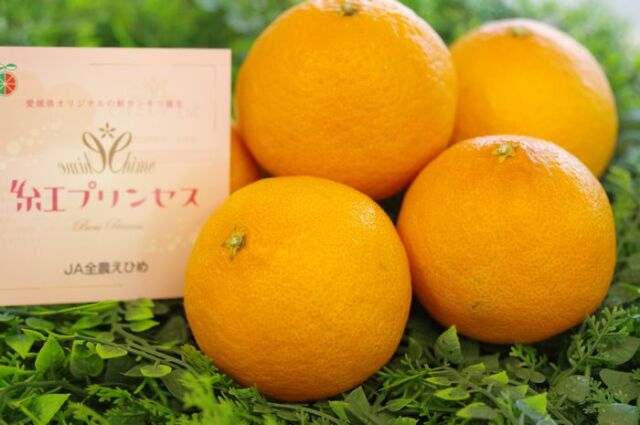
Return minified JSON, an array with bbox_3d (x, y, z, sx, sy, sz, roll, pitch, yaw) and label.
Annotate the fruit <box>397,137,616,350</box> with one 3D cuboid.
[{"bbox_3d":[0.068,0.010,0.486,0.080,0.074,0.080,0,30,0],"label":"fruit"}]

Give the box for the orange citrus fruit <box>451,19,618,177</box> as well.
[{"bbox_3d":[0.083,-0.040,0.555,0.081,0.076,0.081,-5,31,0],"label":"orange citrus fruit"}]

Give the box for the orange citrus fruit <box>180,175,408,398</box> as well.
[{"bbox_3d":[-0.008,0.027,0.469,0.080,0.074,0.080,-51,35,0],"label":"orange citrus fruit"}]

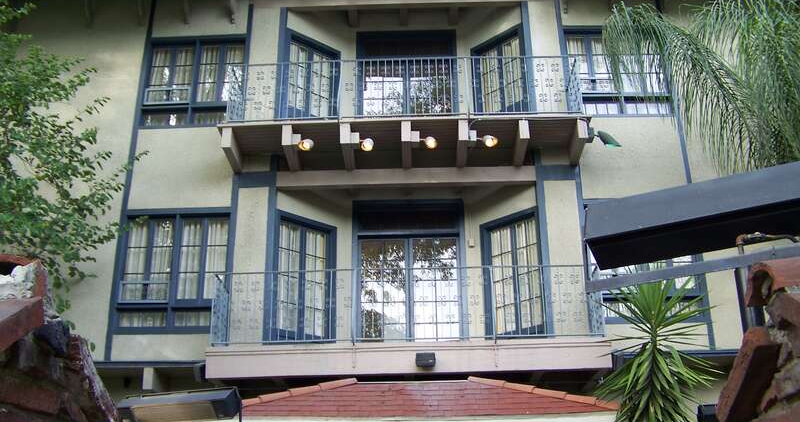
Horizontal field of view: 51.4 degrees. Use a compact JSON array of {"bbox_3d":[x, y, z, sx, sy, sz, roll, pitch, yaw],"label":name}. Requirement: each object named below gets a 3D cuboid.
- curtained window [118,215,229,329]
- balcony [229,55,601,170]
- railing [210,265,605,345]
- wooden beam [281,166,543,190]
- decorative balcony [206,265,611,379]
[{"bbox_3d":[-3.000,0.756,11.050,1.435,1.674,0.135,-1,-22,2],"label":"curtained window"},{"bbox_3d":[0.065,-1.317,11.350,4.901,1.249,0.832,-1,-22,2],"label":"balcony"},{"bbox_3d":[0.089,1.263,10.284,4.613,0.894,0.790,-1,-22,2],"label":"railing"},{"bbox_3d":[0.082,-0.465,11.471,3.578,0.244,0.208,-1,-22,2],"label":"wooden beam"},{"bbox_3d":[0.097,1.445,10.208,4.738,1.288,0.832,-1,-22,2],"label":"decorative balcony"}]

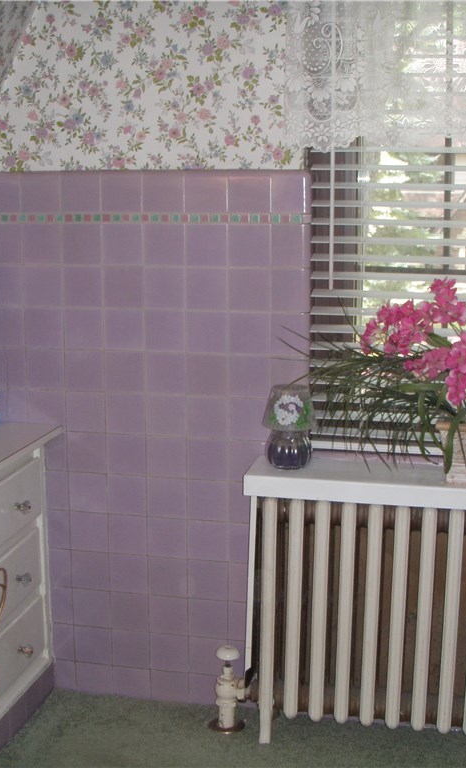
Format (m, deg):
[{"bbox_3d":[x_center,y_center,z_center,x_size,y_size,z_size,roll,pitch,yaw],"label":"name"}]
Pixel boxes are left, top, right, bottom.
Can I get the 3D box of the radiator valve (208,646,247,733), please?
[{"bbox_3d":[-0.014,0.779,2.890,0.088,0.208,0.094,2,11,13],"label":"radiator valve"}]

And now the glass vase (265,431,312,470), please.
[{"bbox_3d":[0.142,0.163,2.789,0.110,0.084,0.110,0,10,3],"label":"glass vase"}]

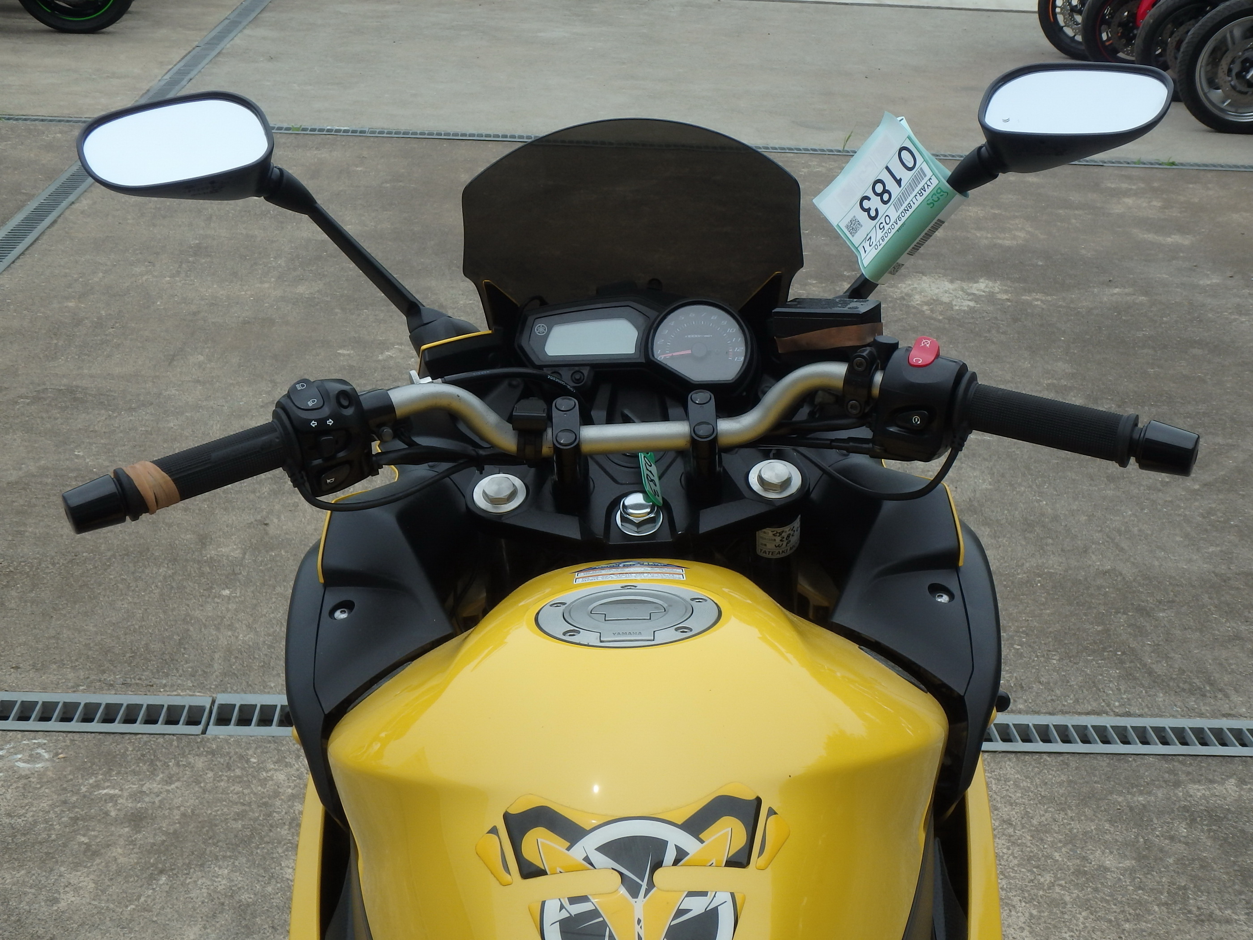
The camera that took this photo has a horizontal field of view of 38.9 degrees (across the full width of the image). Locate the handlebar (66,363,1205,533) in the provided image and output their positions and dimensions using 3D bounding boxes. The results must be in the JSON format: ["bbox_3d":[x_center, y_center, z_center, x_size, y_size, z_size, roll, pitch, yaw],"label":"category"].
[{"bbox_3d":[0.003,-0.027,1.256,0.765,0.095,0.166,-3,22,0],"label":"handlebar"}]

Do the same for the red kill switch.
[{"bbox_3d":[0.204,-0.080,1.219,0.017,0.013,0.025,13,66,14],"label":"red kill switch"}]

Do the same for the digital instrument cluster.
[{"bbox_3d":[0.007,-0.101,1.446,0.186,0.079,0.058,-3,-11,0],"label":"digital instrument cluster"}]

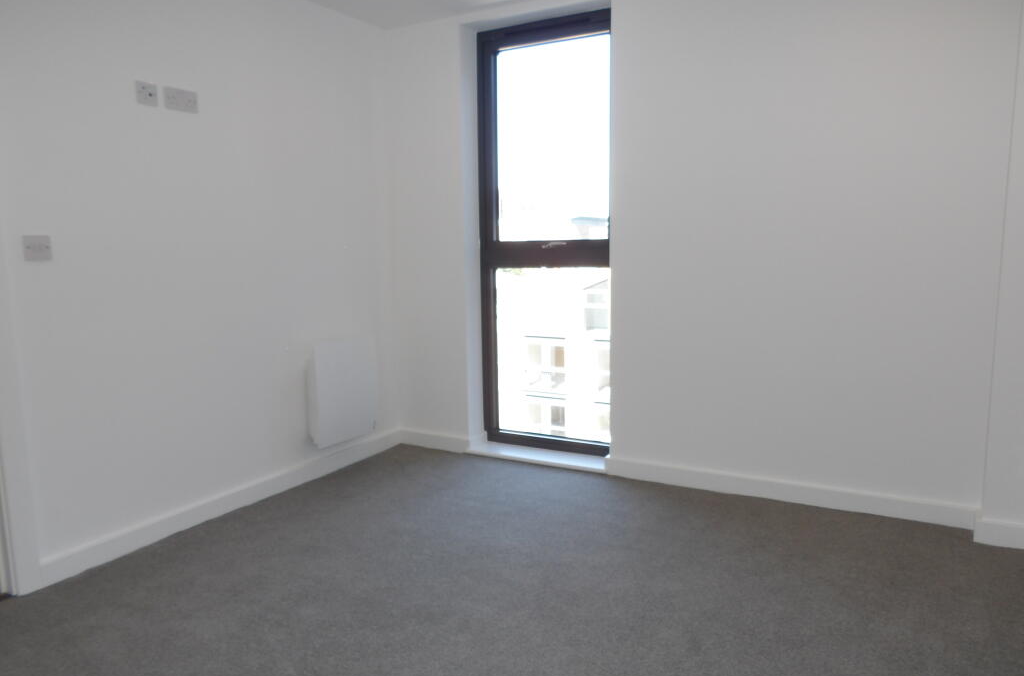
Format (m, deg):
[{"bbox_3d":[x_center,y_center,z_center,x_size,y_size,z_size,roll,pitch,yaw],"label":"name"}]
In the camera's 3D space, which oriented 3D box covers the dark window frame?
[{"bbox_3d":[0.208,-0.512,3.878,0.857,2.300,0.075,3,9,29],"label":"dark window frame"}]

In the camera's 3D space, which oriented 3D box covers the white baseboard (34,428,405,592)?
[{"bbox_3d":[-1.176,0.717,3.410,0.018,0.096,2.066,3,9,29],"label":"white baseboard"}]

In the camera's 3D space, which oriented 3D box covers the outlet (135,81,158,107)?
[{"bbox_3d":[-1.429,-0.959,2.791,0.010,0.086,0.087,3,9,29],"label":"outlet"}]

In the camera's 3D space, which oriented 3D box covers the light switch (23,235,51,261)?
[{"bbox_3d":[-1.645,-0.311,2.468,0.010,0.087,0.087,3,9,29],"label":"light switch"}]

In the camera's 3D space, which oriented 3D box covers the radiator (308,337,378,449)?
[{"bbox_3d":[-0.901,0.269,3.796,0.080,0.521,0.463,3,9,29],"label":"radiator"}]

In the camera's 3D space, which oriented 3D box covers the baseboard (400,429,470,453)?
[{"bbox_3d":[-0.466,0.602,4.179,0.501,0.096,0.018,3,9,29],"label":"baseboard"}]

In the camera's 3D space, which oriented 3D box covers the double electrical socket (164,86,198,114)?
[{"bbox_3d":[-1.356,-0.976,2.921,0.010,0.087,0.150,3,9,29],"label":"double electrical socket"}]

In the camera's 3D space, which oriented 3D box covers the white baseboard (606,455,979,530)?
[{"bbox_3d":[1.192,0.696,3.259,1.590,0.096,0.018,3,9,29],"label":"white baseboard"}]

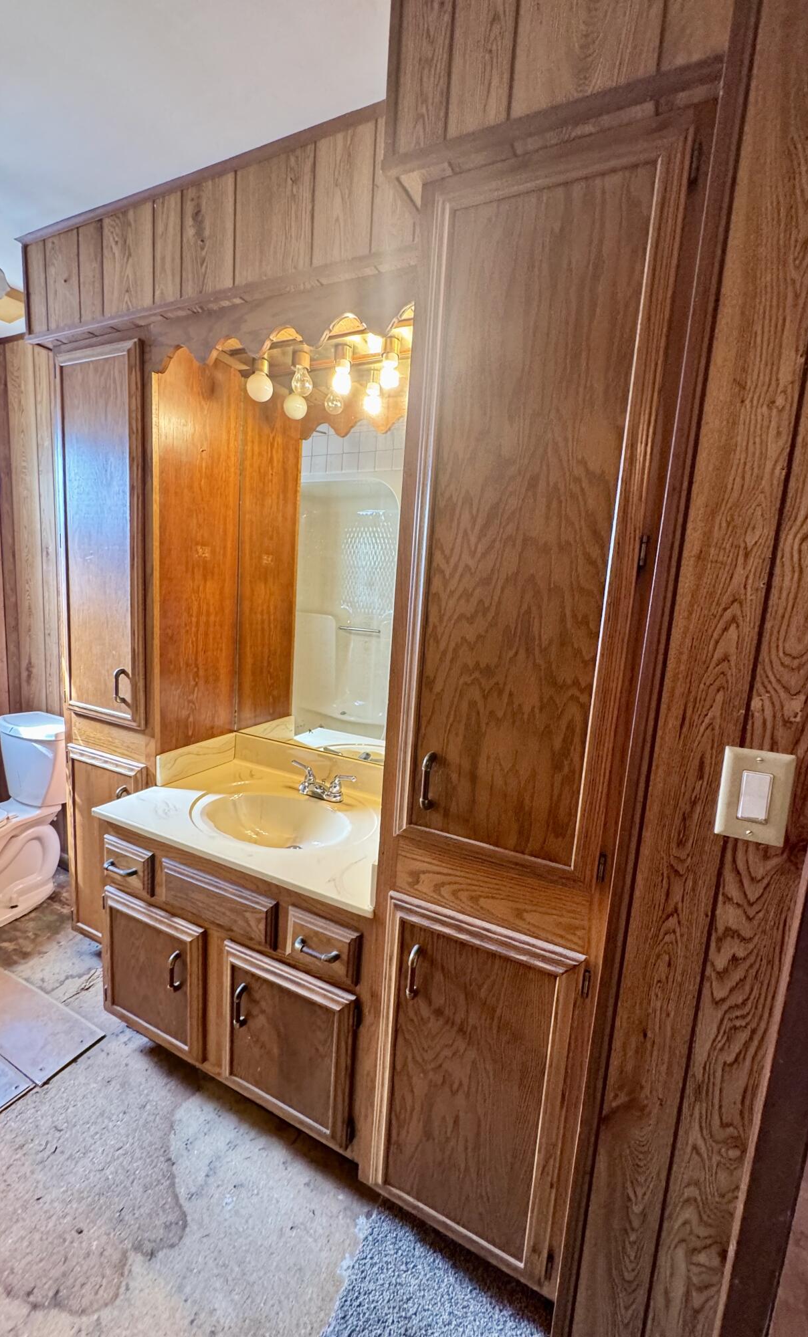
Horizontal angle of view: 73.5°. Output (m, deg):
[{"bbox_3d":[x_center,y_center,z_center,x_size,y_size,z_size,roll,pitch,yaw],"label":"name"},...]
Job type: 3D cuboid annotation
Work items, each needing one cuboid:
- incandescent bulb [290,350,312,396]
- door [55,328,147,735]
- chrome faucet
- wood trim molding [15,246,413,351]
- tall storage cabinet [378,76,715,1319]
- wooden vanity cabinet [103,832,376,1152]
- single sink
[{"bbox_3d":[-0.304,-0.877,1.616,0.061,0.120,0.061,4,9,-1],"label":"incandescent bulb"},{"bbox_3d":[-0.935,-0.391,1.666,0.379,1.121,0.025,8,10,25],"label":"door"},{"bbox_3d":[-0.277,0.361,1.697,0.251,0.096,0.134,8,10,25],"label":"chrome faucet"},{"bbox_3d":[-0.555,-0.936,1.396,1.392,0.039,0.034,8,10,25],"label":"wood trim molding"},{"bbox_3d":[0.280,0.177,1.223,0.447,2.035,0.574,8,10,25],"label":"tall storage cabinet"},{"bbox_3d":[-0.355,0.750,1.621,0.876,0.626,0.587,8,10,25],"label":"wooden vanity cabinet"},{"bbox_3d":[-0.371,0.494,1.548,0.464,0.134,0.301,8,10,25],"label":"single sink"}]

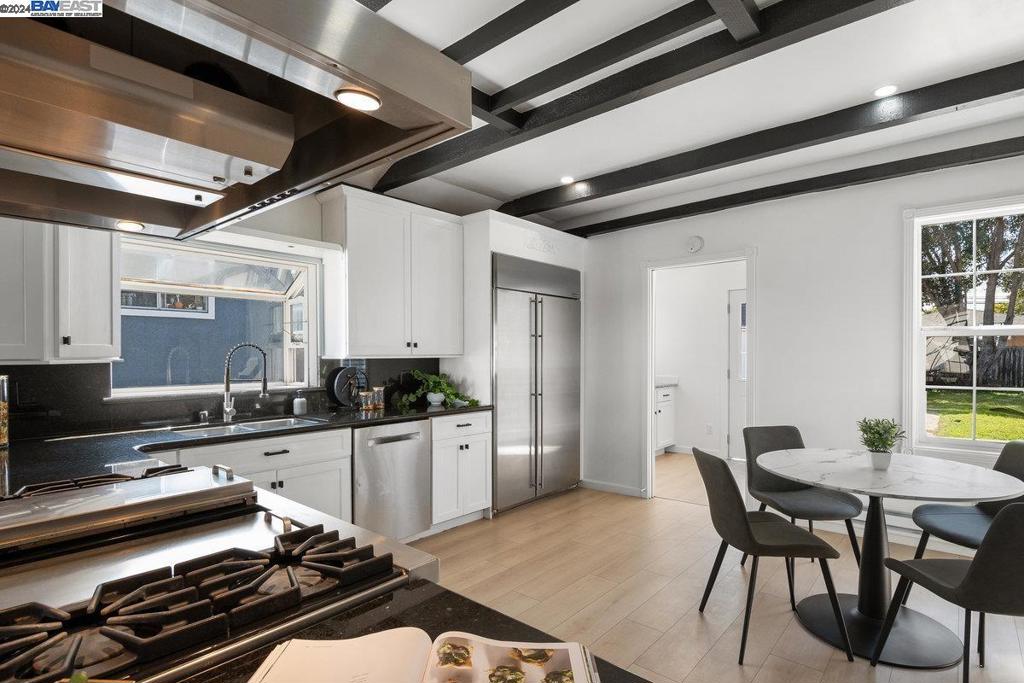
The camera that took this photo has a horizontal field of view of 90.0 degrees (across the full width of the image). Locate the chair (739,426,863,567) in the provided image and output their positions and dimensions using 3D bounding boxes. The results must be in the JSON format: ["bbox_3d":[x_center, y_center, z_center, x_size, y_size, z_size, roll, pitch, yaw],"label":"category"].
[{"bbox_3d":[1.684,0.966,2.981,0.460,0.840,0.560,0,-1,-6],"label":"chair"}]

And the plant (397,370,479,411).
[{"bbox_3d":[-0.563,0.367,4.010,0.380,0.275,0.500,-1,-1,41],"label":"plant"}]

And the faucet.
[{"bbox_3d":[-1.585,0.252,3.030,0.285,0.475,0.100,0,-1,5],"label":"faucet"}]

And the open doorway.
[{"bbox_3d":[1.601,0.366,4.403,0.880,2.080,0.130,-1,-1,41],"label":"open doorway"}]

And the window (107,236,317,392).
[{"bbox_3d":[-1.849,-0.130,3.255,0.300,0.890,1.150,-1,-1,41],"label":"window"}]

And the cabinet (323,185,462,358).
[{"bbox_3d":[-0.867,-0.456,3.952,0.320,1.175,1.083,-1,-1,41],"label":"cabinet"}]

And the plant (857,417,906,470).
[{"bbox_3d":[1.820,0.489,2.525,0.205,0.263,0.205,-1,-1,41],"label":"plant"}]

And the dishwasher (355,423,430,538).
[{"bbox_3d":[-0.985,0.941,3.540,0.610,0.810,0.610,-1,-1,41],"label":"dishwasher"}]

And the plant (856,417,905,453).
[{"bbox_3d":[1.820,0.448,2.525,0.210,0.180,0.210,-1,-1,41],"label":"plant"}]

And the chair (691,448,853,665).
[{"bbox_3d":[1.187,0.955,2.401,0.560,0.845,0.460,0,-1,-3],"label":"chair"}]

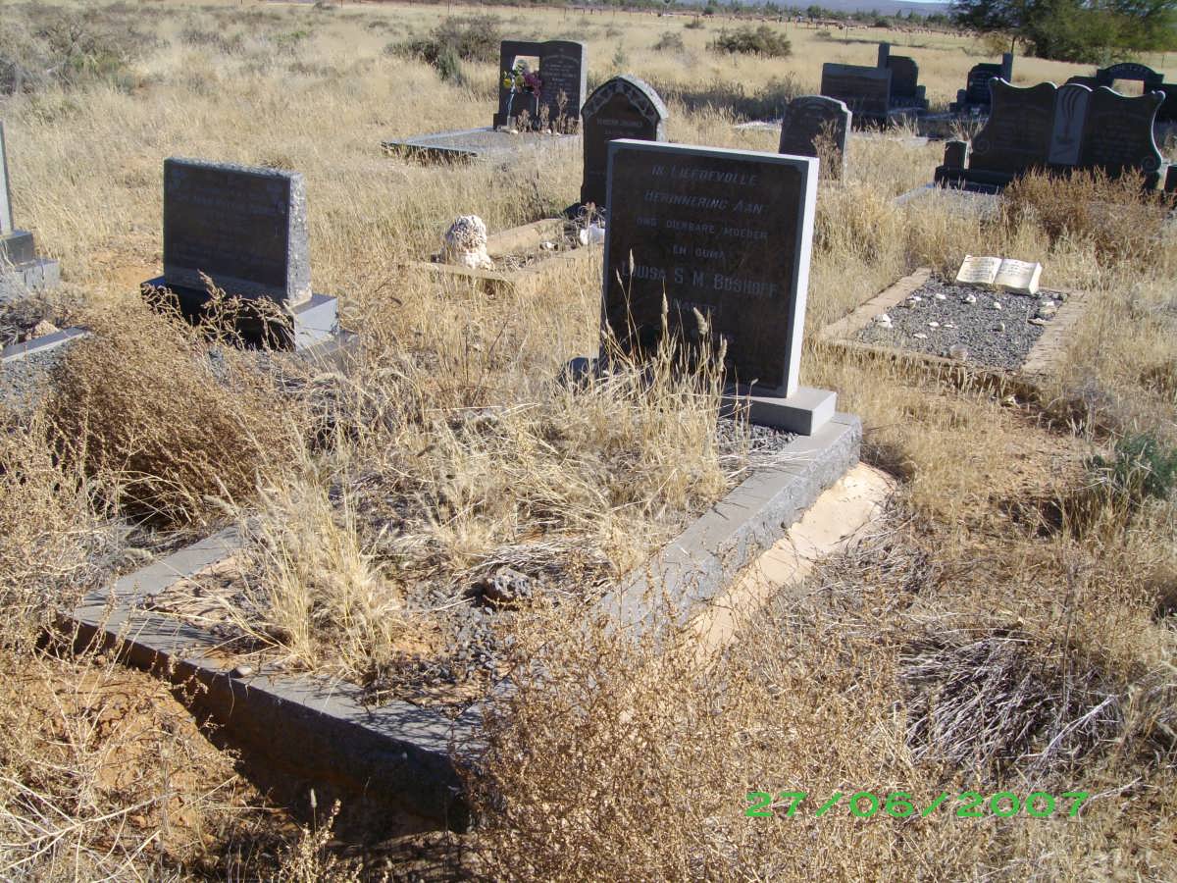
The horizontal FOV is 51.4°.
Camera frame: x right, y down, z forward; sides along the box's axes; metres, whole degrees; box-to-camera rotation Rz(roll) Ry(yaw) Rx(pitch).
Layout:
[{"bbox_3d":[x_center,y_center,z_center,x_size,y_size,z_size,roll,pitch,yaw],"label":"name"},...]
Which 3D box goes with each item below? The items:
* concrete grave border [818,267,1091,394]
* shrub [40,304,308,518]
[{"bbox_3d":[1.812,-0.557,5.834,0.910,0.110,1.930,13,22,24],"label":"concrete grave border"},{"bbox_3d":[-1.188,-0.119,3.415,0.714,0.534,0.642,-4,21,-19],"label":"shrub"}]

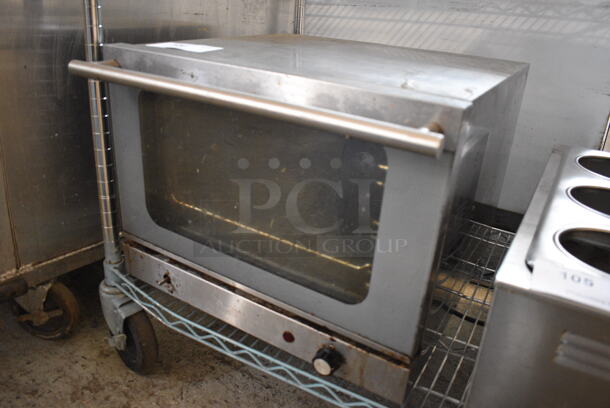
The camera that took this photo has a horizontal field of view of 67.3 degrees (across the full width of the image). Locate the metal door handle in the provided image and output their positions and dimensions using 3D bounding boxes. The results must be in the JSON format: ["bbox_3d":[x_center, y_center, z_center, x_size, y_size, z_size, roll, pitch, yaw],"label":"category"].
[{"bbox_3d":[-0.082,-0.117,0.495,0.473,0.019,0.064,17,26,25],"label":"metal door handle"}]

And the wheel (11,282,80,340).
[{"bbox_3d":[-0.501,0.192,0.884,0.126,0.138,0.062,6,22,3],"label":"wheel"}]

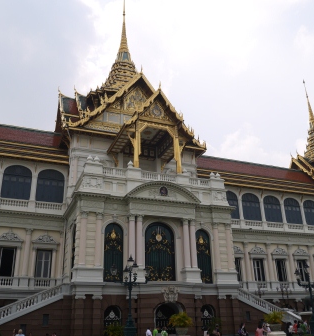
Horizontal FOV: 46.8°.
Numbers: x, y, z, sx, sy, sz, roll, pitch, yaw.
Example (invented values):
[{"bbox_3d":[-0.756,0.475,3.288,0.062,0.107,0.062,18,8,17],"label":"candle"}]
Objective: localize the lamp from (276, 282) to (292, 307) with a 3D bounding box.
[{"bbox_3d":[14.091,14.350,40.588,1.300,2.700,1.300,8,-25,-20],"label":"lamp"}]

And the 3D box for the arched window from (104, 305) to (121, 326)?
[{"bbox_3d":[-3.908,13.277,32.184,1.500,2.000,0.350,8,-25,-20],"label":"arched window"}]

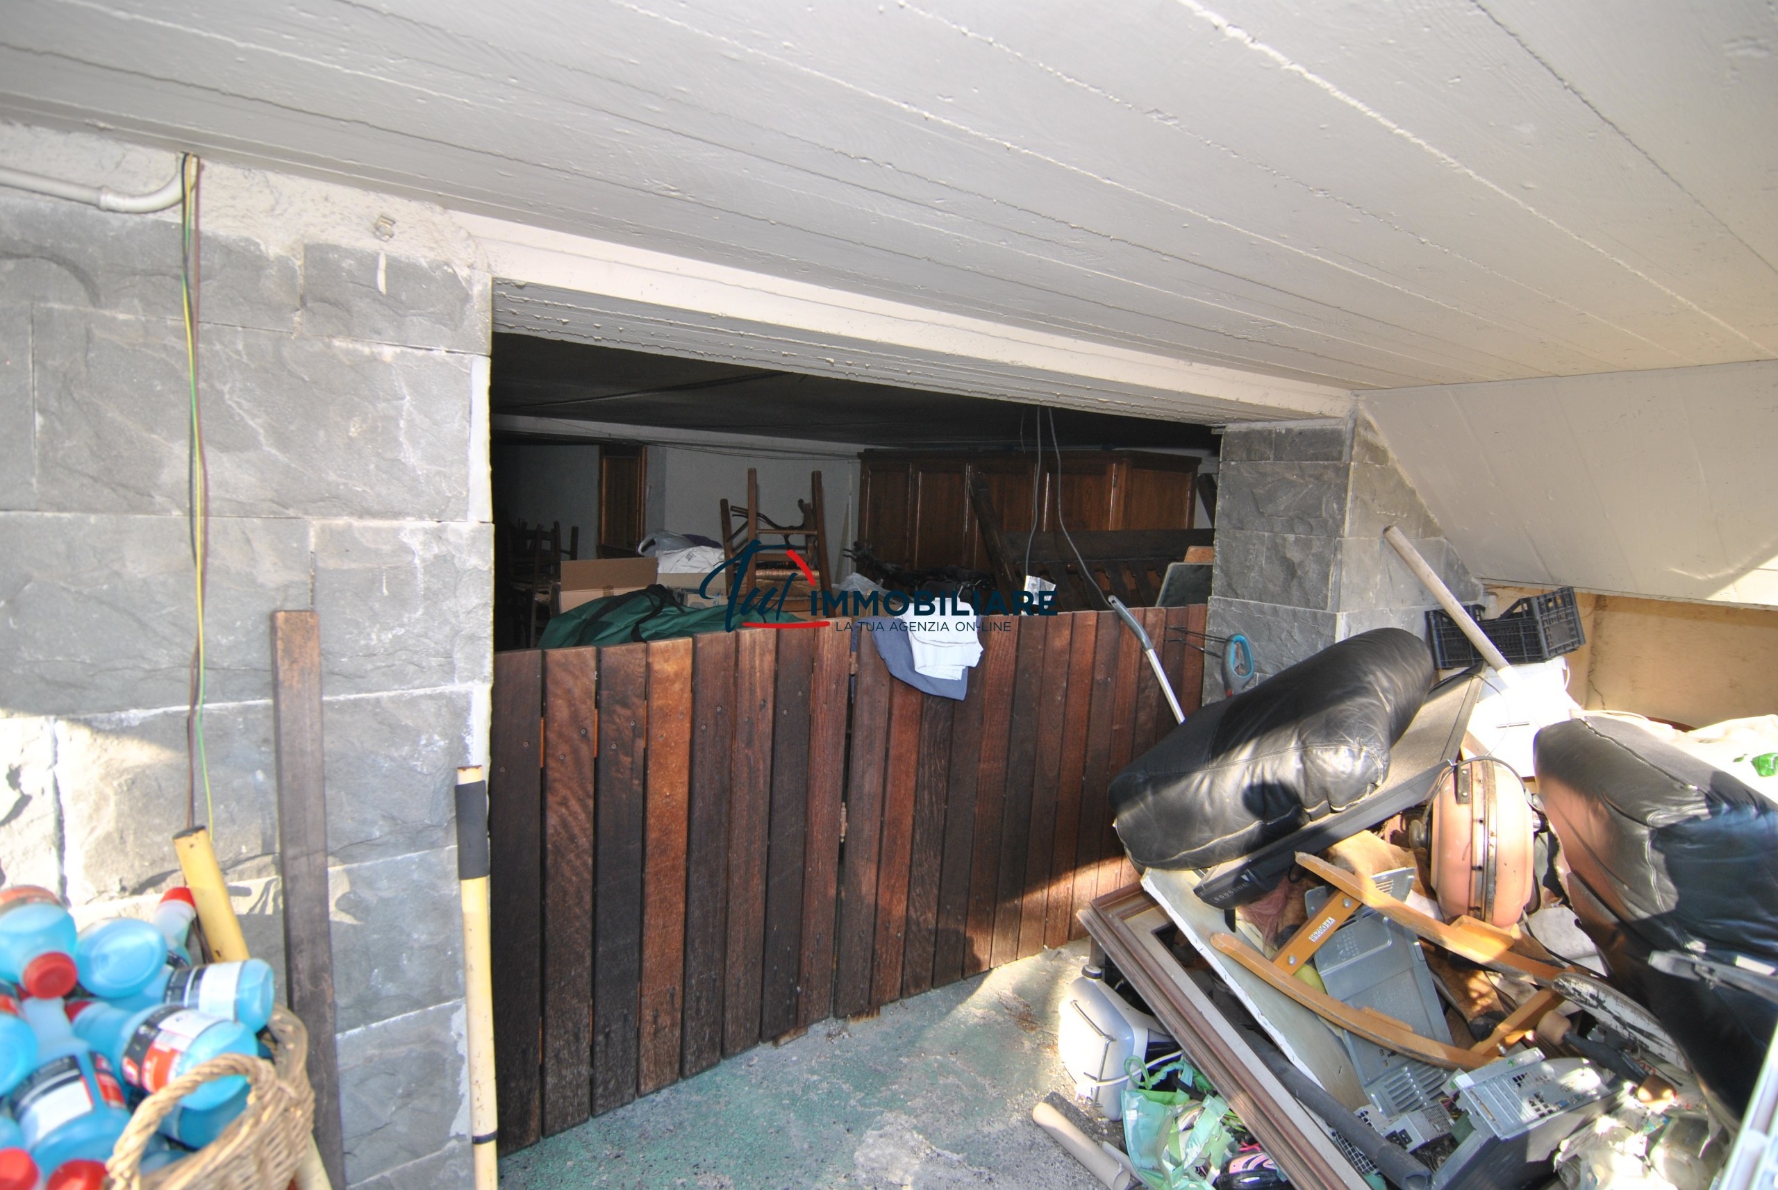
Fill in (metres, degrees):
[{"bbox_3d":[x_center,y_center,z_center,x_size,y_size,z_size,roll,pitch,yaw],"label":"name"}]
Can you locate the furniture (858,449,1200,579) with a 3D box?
[{"bbox_3d":[0.767,0.063,5.946,0.667,1.955,2.343,-2,7,-39],"label":"furniture"}]

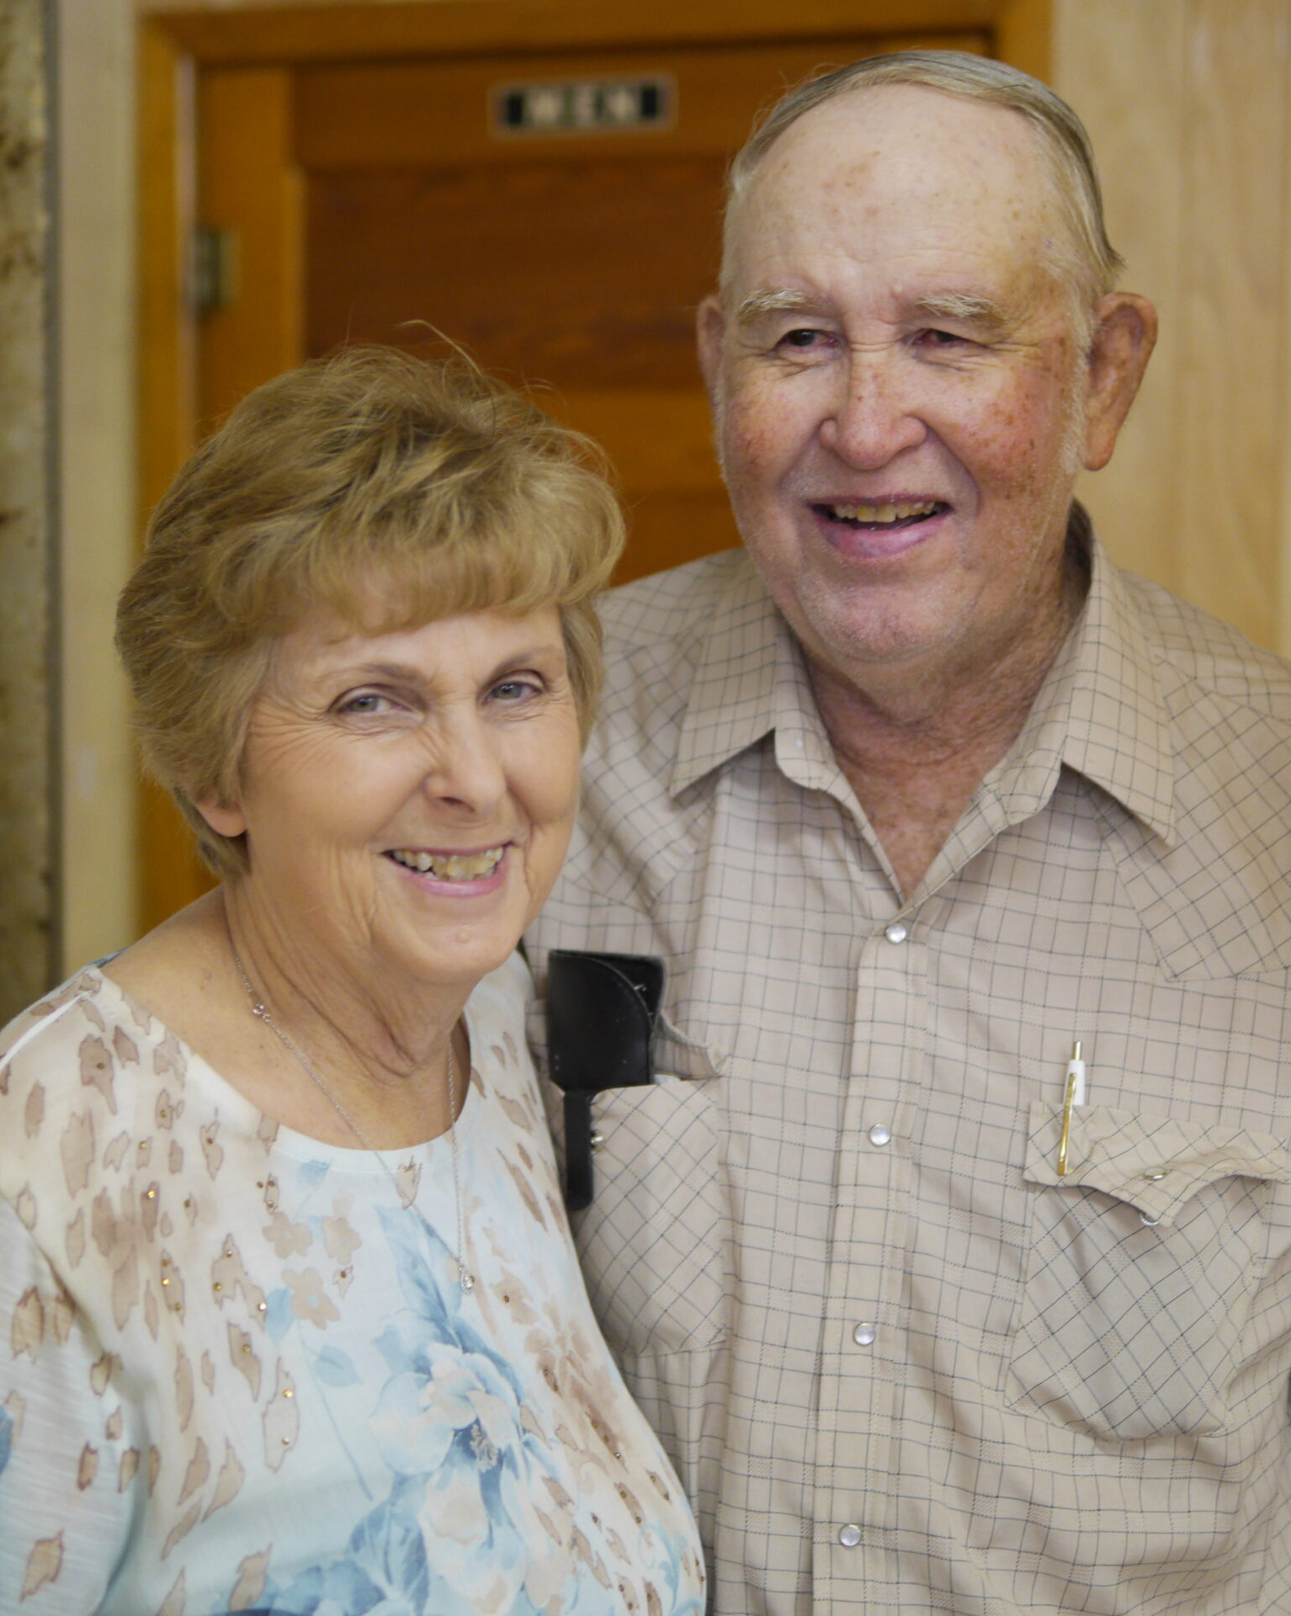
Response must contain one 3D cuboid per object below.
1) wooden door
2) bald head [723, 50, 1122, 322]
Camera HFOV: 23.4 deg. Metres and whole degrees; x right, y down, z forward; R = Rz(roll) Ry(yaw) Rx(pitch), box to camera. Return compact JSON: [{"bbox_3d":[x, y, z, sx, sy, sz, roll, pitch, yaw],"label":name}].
[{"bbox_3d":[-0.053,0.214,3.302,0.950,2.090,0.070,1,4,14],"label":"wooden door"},{"bbox_3d":[0.125,-0.278,1.400,0.168,0.135,0.195,1,8,16],"label":"bald head"}]

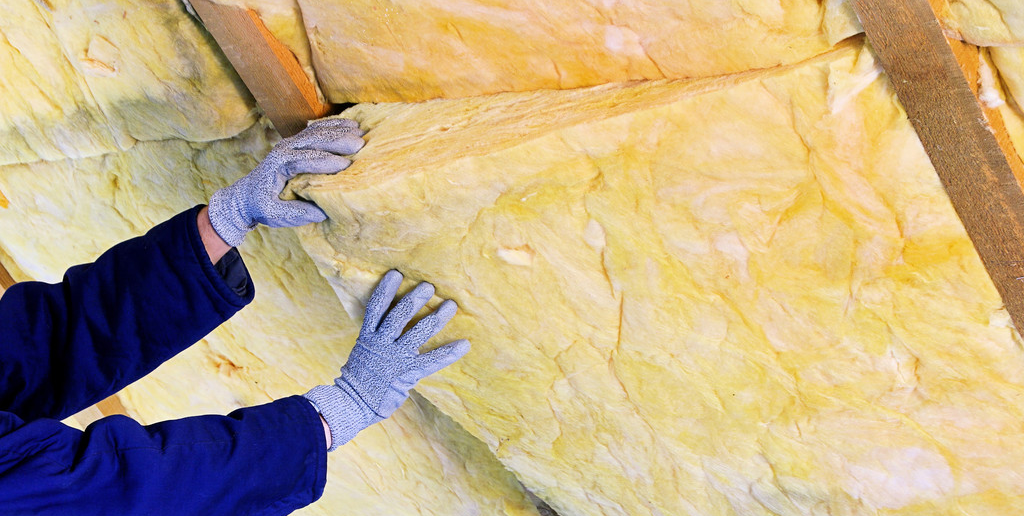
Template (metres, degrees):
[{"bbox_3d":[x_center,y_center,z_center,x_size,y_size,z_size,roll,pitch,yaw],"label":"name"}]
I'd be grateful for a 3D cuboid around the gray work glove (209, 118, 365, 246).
[{"bbox_3d":[-0.272,-0.091,2.900,0.215,0.112,0.105,-32,-1,-20],"label":"gray work glove"}]

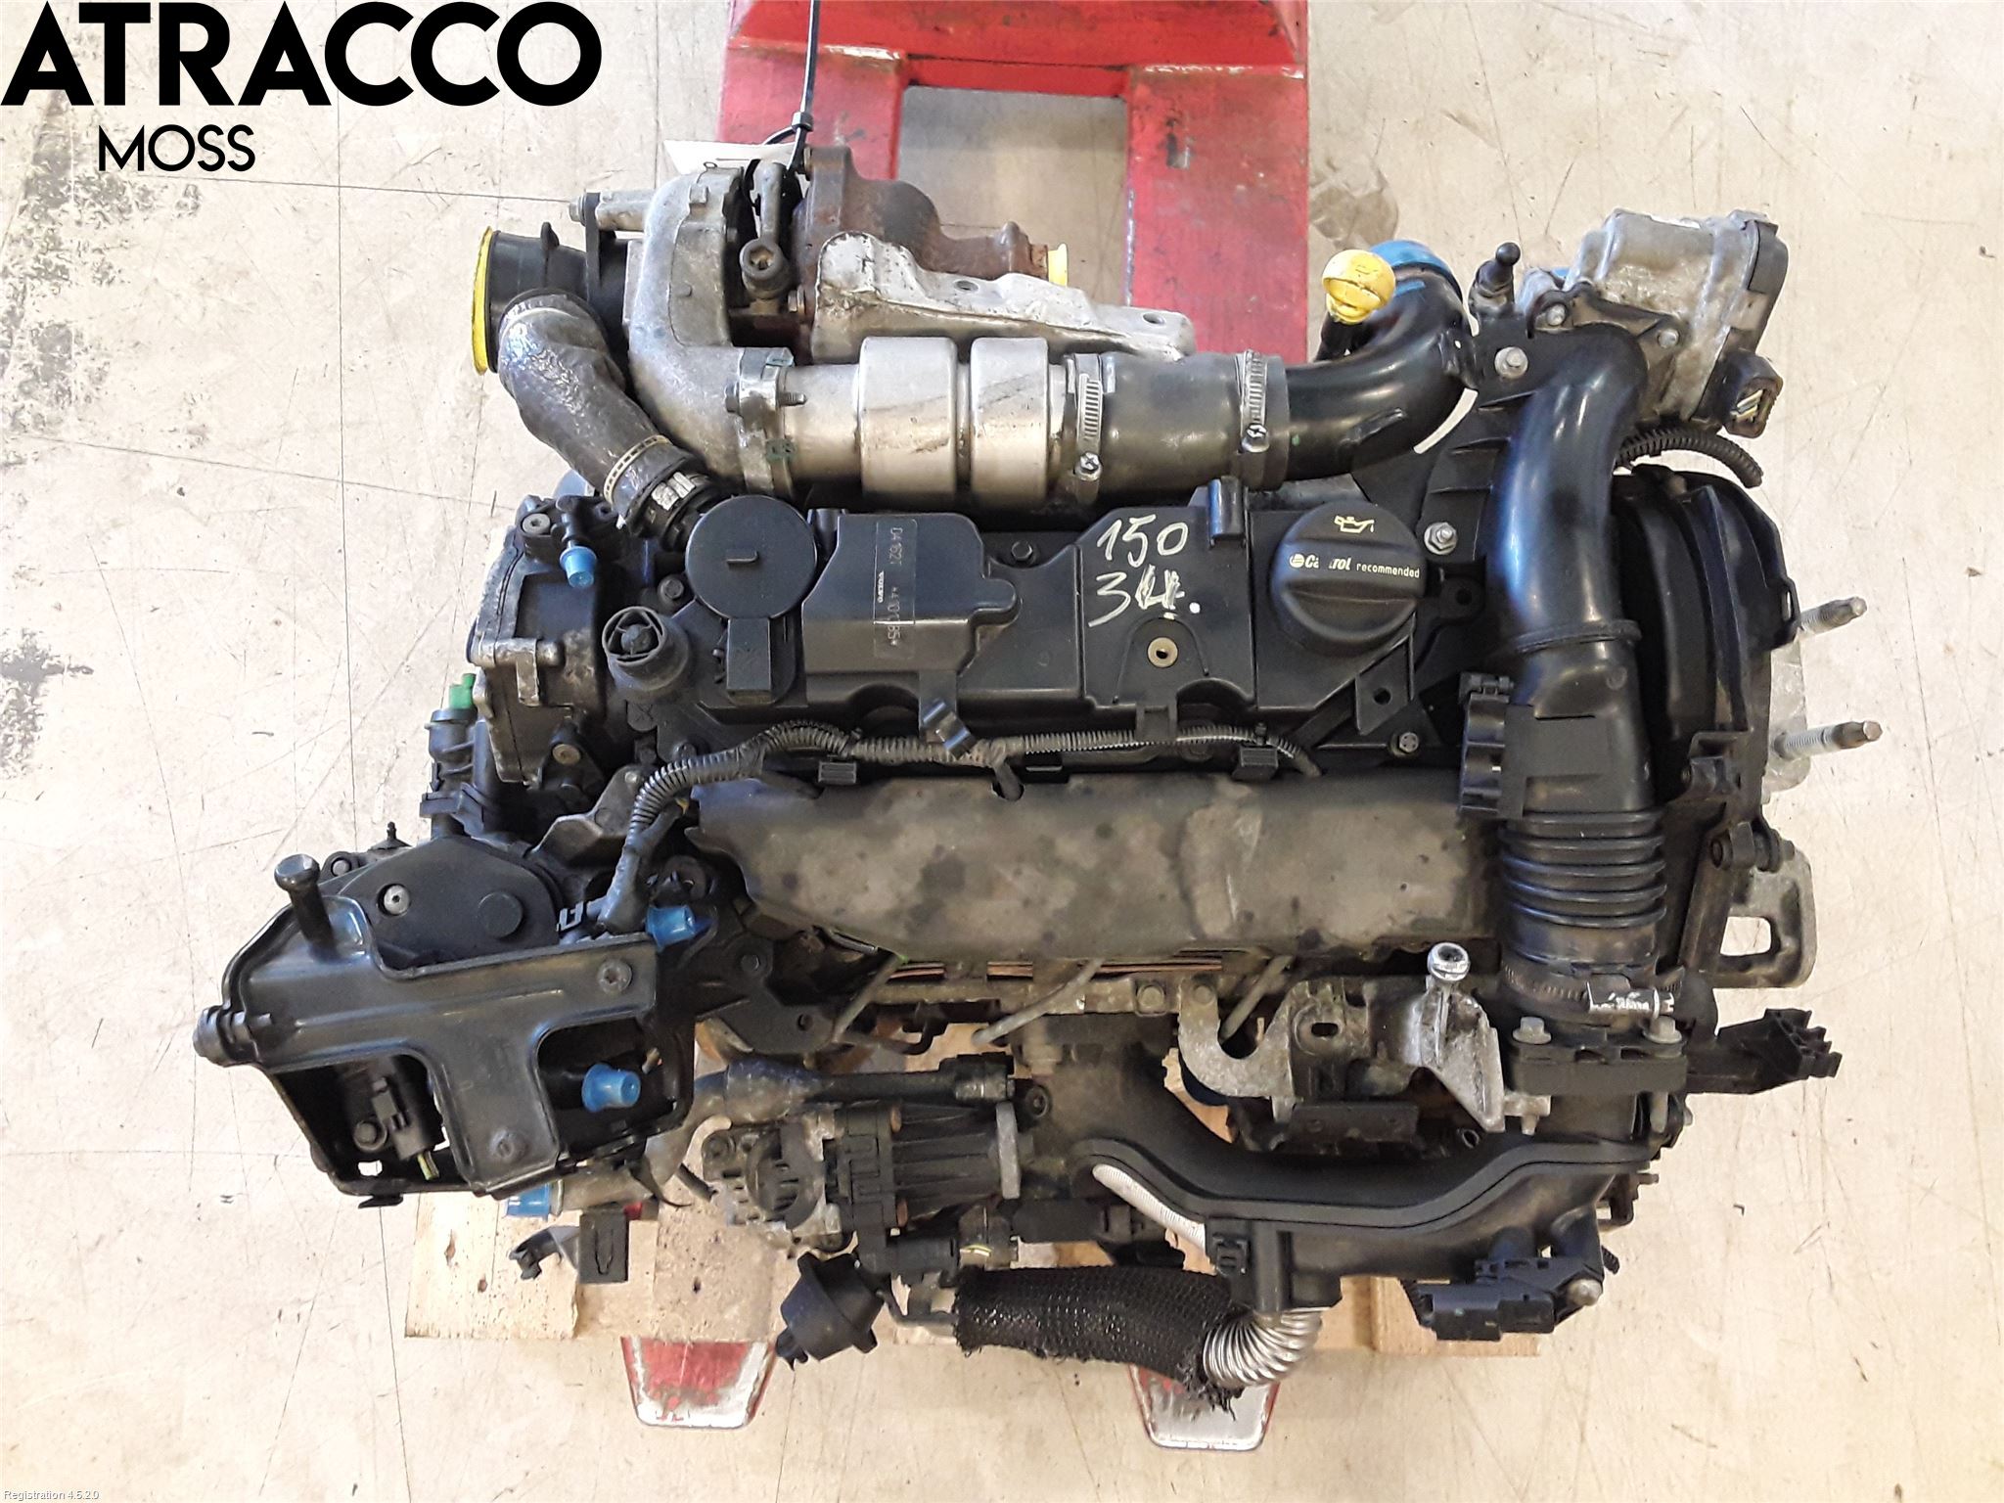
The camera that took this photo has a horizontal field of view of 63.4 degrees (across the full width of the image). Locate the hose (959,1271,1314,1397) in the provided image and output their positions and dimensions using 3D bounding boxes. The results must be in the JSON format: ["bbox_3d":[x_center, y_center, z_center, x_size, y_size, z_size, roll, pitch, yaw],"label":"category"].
[{"bbox_3d":[0.069,0.300,0.840,0.185,0.055,0.060,0,75,0],"label":"hose"}]

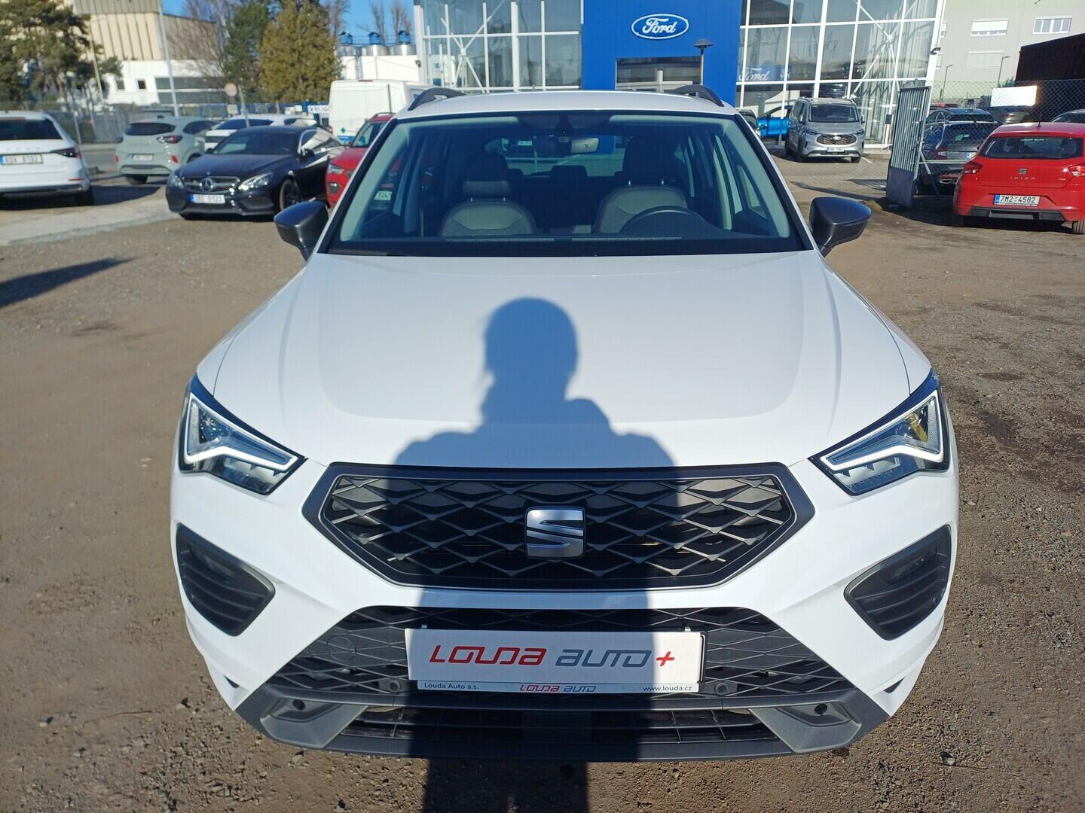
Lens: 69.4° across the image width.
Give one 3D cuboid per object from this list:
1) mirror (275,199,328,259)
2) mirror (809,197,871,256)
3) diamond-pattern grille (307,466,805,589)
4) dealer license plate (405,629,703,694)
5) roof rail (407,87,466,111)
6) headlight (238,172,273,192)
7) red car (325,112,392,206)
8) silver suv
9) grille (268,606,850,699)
[{"bbox_3d":[-0.836,-0.604,2.688,0.205,0.190,0.150,0,21,2],"label":"mirror"},{"bbox_3d":[0.973,-0.604,2.622,0.205,0.190,0.150,0,21,2],"label":"mirror"},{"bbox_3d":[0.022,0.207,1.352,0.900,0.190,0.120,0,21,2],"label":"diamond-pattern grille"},{"bbox_3d":[0.016,0.457,1.407,0.525,0.135,0.020,0,21,2],"label":"dealer license plate"},{"bbox_3d":[-0.458,-1.509,3.884,0.090,0.100,1.900,0,21,2],"label":"roof rail"},{"bbox_3d":[-4.102,-3.212,11.242,0.360,0.210,0.380,2,21,7],"label":"headlight"},{"bbox_3d":[-2.150,-3.845,12.349,1.780,1.550,4.140,-1,21,-1],"label":"red car"},{"bbox_3d":[9.230,-9.107,25.848,1.860,1.850,4.500,3,21,9],"label":"silver suv"},{"bbox_3d":[0.025,0.441,1.440,1.100,0.200,0.110,0,21,2],"label":"grille"}]

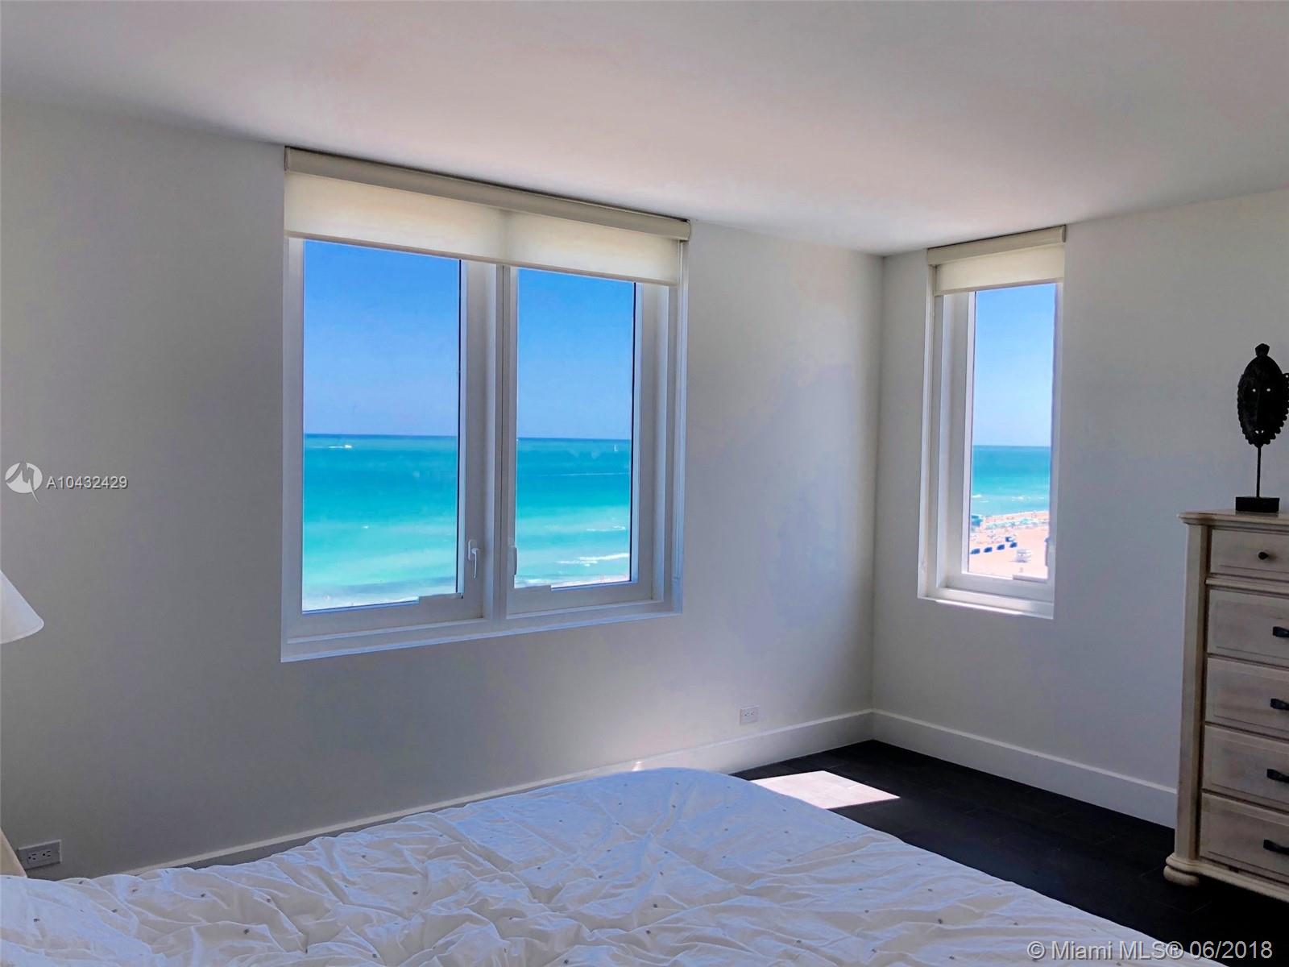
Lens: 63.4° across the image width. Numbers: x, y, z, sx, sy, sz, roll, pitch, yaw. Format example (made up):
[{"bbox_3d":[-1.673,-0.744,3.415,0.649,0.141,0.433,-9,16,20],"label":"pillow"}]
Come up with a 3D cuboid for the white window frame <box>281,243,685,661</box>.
[{"bbox_3d":[-0.538,-0.170,4.008,1.728,1.500,0.120,-1,3,-38],"label":"white window frame"}]

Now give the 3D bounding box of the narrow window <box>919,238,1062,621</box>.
[{"bbox_3d":[1.616,-0.269,4.834,0.130,1.698,0.721,-1,3,-38],"label":"narrow window"}]

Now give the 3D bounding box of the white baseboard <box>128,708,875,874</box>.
[{"bbox_3d":[-0.221,1.262,4.260,3.559,0.162,0.020,-1,3,-38],"label":"white baseboard"}]

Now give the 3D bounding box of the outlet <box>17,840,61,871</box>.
[{"bbox_3d":[-1.770,1.093,3.054,0.110,0.067,0.012,-1,3,-38],"label":"outlet"}]

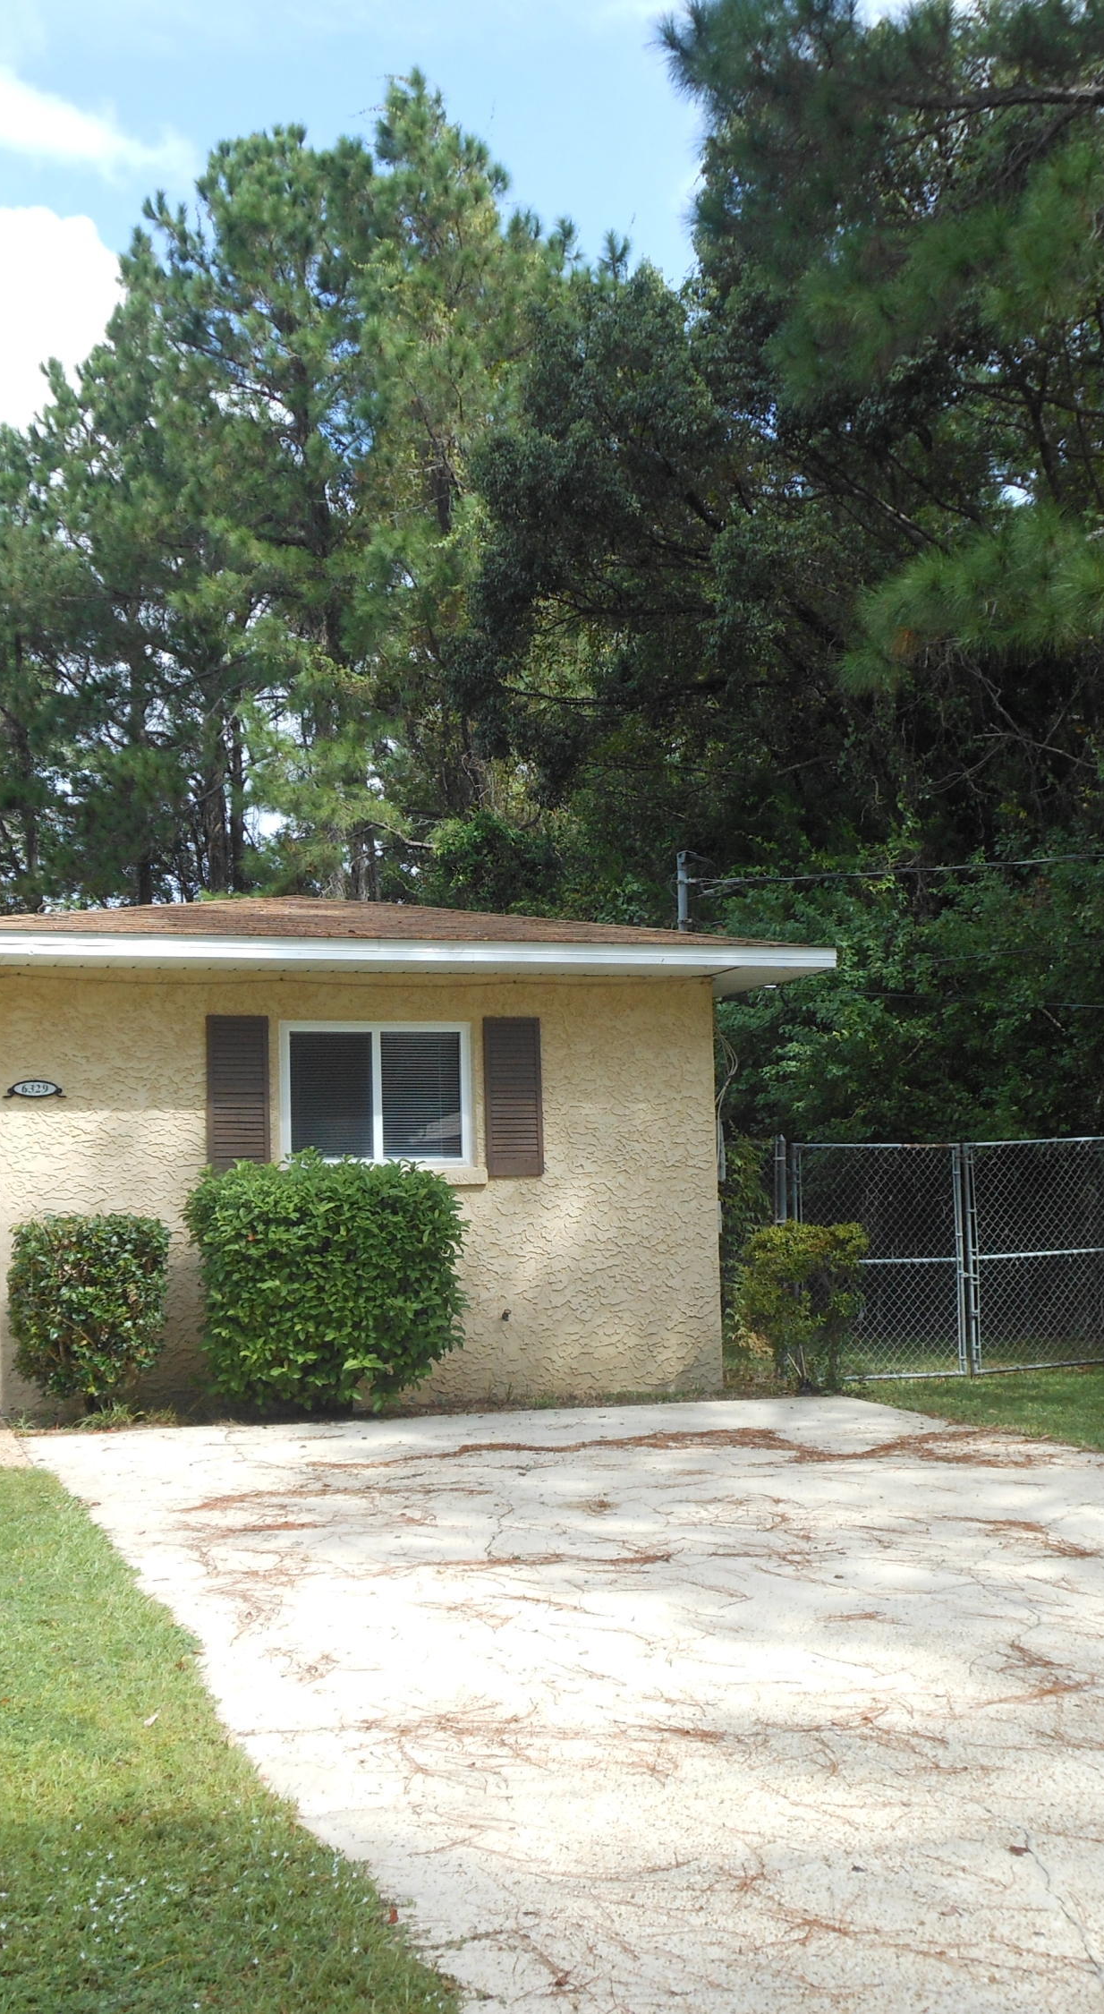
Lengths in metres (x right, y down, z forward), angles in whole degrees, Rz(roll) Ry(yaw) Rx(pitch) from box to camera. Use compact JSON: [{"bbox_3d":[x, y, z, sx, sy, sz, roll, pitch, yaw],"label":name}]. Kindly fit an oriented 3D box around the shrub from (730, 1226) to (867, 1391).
[{"bbox_3d":[1.572,1.895,12.200,0.820,1.070,0.780,-1,-5,0],"label":"shrub"}]

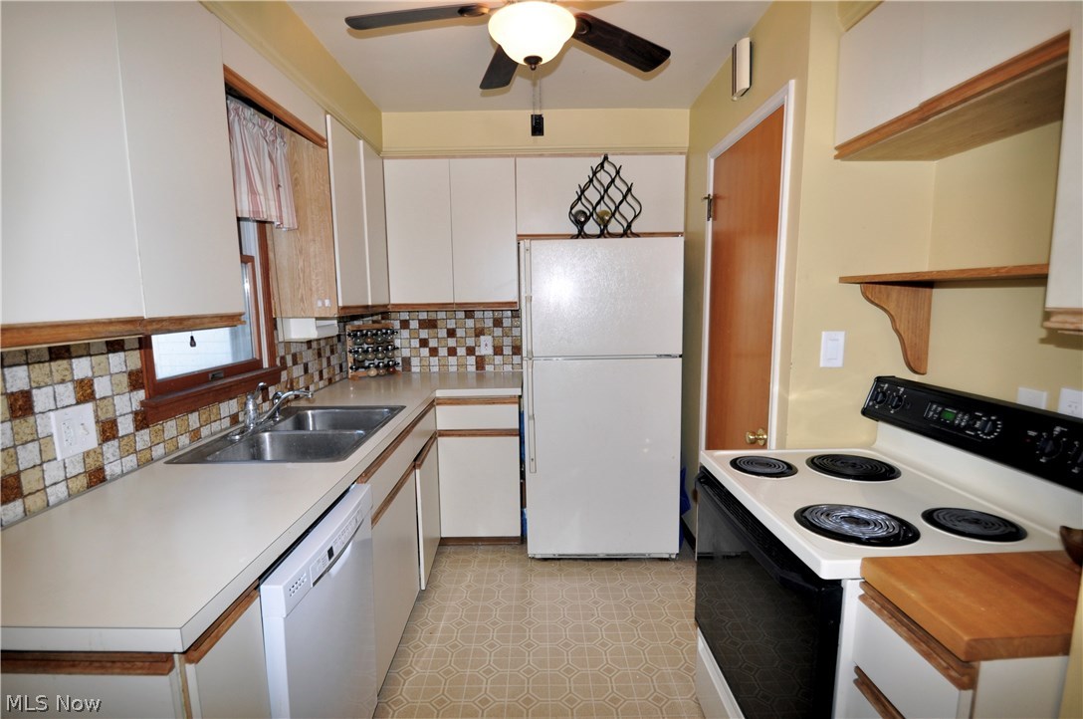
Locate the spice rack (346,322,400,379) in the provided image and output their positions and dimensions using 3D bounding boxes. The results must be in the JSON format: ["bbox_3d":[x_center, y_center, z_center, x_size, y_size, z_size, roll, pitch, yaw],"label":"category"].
[{"bbox_3d":[-1.080,-0.054,3.308,0.300,0.345,0.095,-5,8,-32],"label":"spice rack"}]

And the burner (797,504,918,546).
[{"bbox_3d":[0.696,0.368,1.139,0.235,0.025,0.235,-1,7,-1],"label":"burner"}]

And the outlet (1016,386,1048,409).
[{"bbox_3d":[1.276,0.136,1.329,0.008,0.115,0.071,-1,7,-1],"label":"outlet"}]

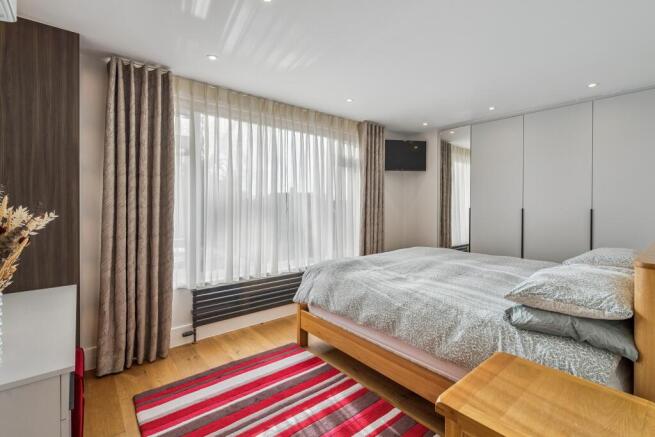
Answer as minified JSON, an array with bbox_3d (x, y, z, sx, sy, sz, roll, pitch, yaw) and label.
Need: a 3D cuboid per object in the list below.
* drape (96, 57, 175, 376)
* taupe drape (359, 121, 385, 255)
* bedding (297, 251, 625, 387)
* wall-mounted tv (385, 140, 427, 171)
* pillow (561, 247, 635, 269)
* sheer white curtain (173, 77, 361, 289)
[{"bbox_3d":[-1.506,-0.010,2.305,0.470,2.350,0.200,-1,1,-39],"label":"drape"},{"bbox_3d":[0.591,-0.079,3.957,0.430,2.380,0.200,-1,1,-39],"label":"taupe drape"},{"bbox_3d":[1.011,0.587,2.401,1.700,0.410,2.140,-1,1,-39],"label":"bedding"},{"bbox_3d":[1.115,-0.932,4.330,0.700,0.445,0.070,0,1,-5],"label":"wall-mounted tv"},{"bbox_3d":[1.889,0.333,2.002,0.680,0.180,0.470,-1,1,-39],"label":"pillow"},{"bbox_3d":[-0.462,-0.314,3.217,2.390,1.830,0.110,-1,1,-39],"label":"sheer white curtain"}]

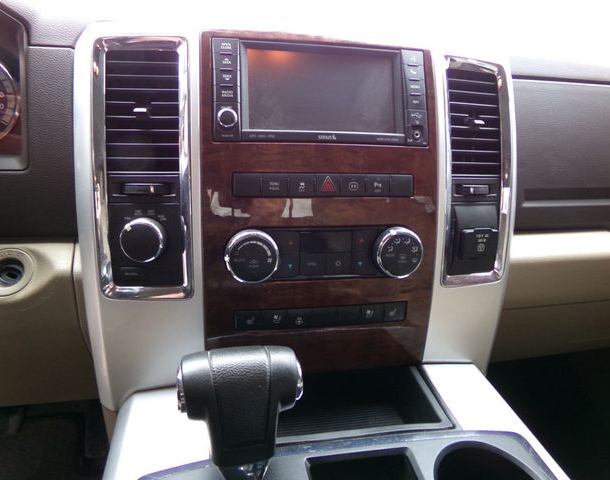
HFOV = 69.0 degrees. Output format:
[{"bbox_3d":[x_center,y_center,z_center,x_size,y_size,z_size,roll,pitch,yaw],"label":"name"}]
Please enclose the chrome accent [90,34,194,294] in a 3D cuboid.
[{"bbox_3d":[-0.151,-0.067,0.417,0.090,0.247,0.034,-1,4,1],"label":"chrome accent"}]

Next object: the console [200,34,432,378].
[{"bbox_3d":[0.018,-0.030,0.457,0.238,0.337,0.058,-1,7,-12],"label":"console"}]

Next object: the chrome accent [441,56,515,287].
[{"bbox_3d":[0.188,-0.073,0.487,0.090,0.246,0.034,-2,4,-24],"label":"chrome accent"}]

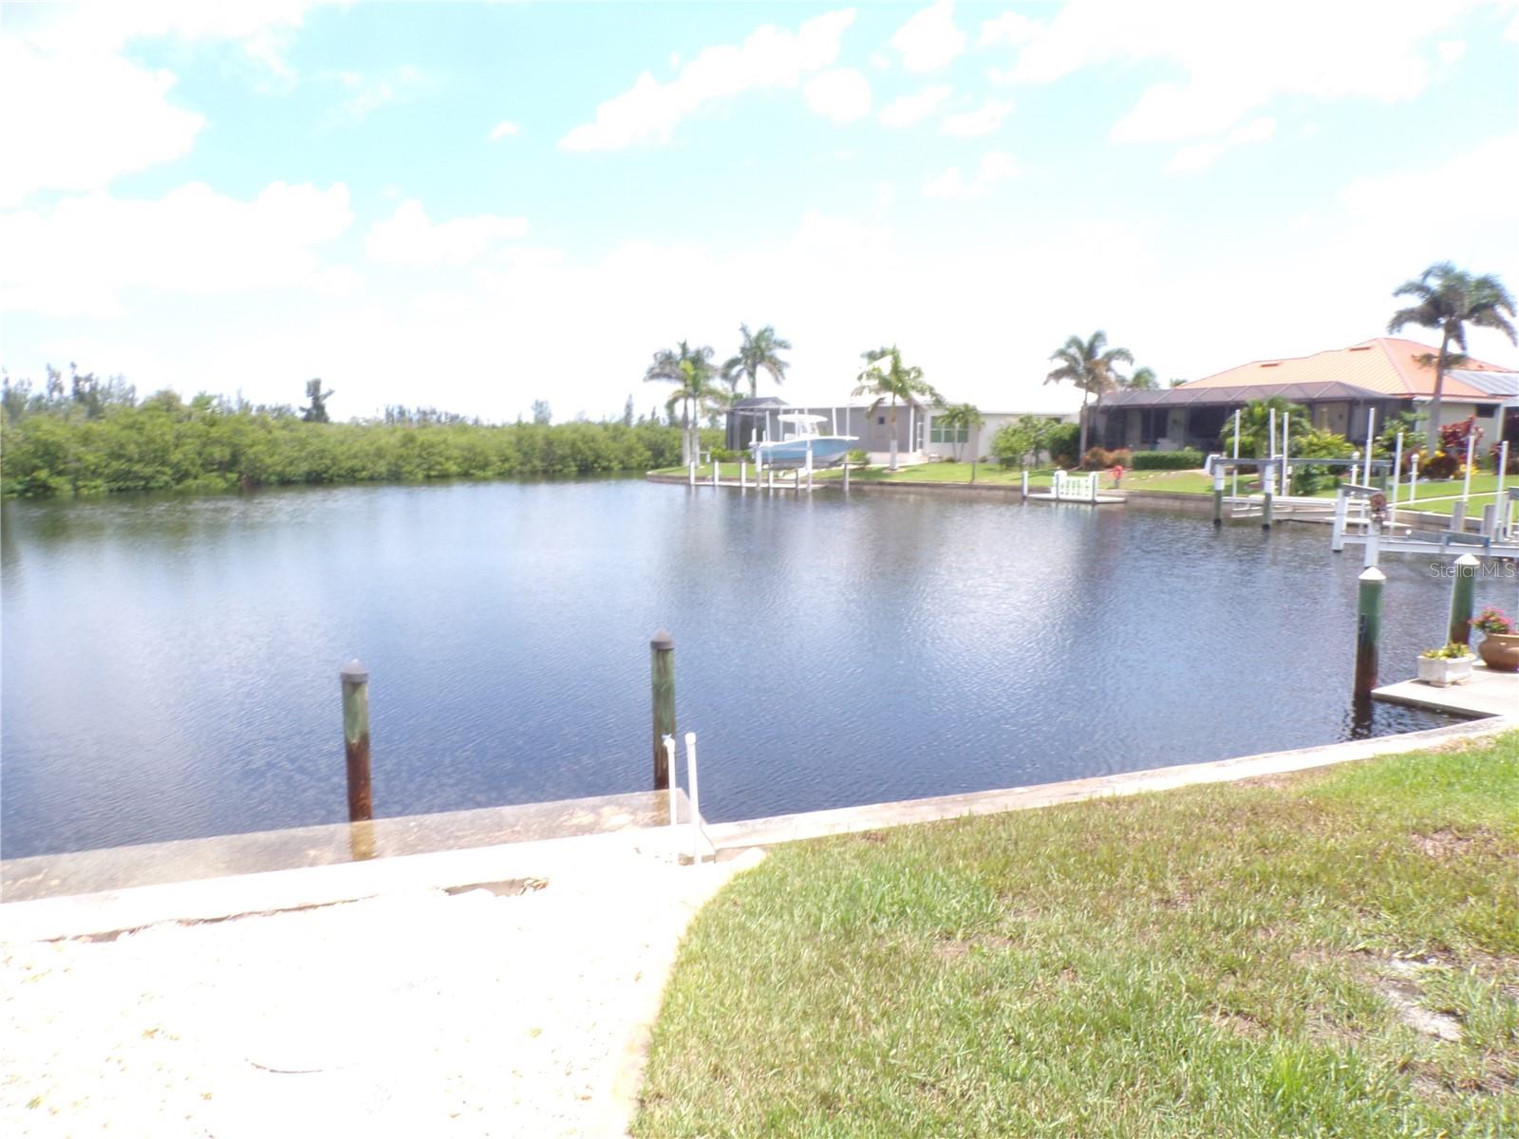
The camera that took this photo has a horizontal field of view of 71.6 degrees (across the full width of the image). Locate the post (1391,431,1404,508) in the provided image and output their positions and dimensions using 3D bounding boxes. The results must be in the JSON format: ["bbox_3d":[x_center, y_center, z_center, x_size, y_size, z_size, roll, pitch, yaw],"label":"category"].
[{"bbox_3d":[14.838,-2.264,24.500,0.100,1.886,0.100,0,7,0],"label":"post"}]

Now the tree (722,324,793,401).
[{"bbox_3d":[-0.120,-12.160,71.000,4.800,9.000,4.800,0,7,0],"label":"tree"}]

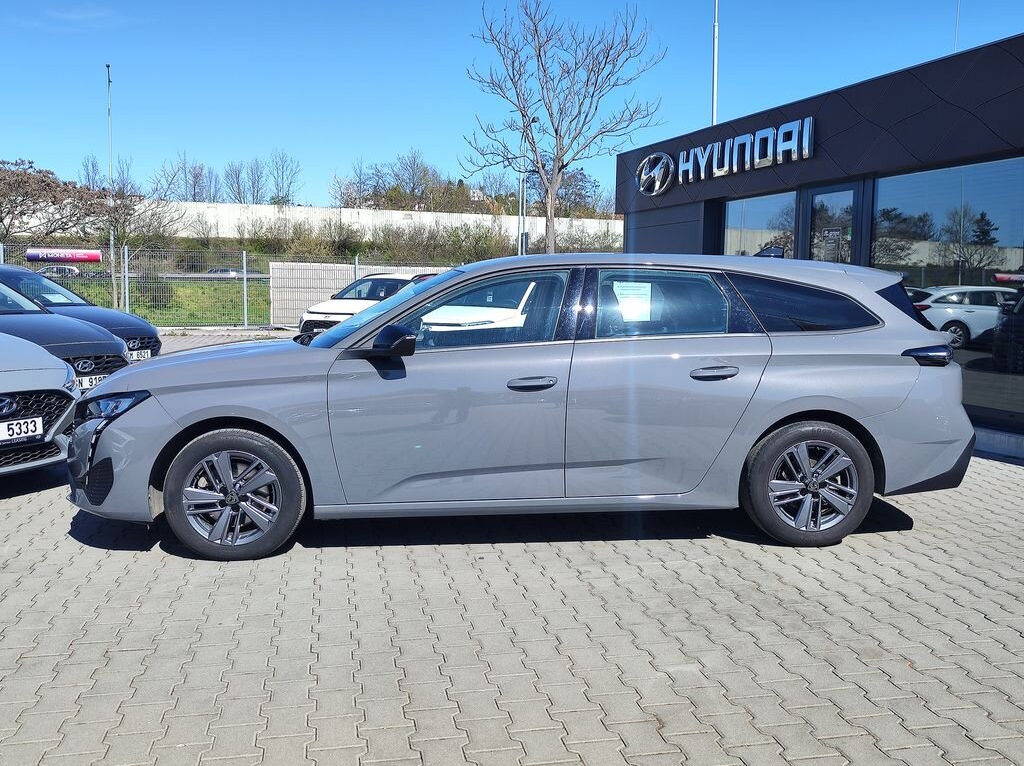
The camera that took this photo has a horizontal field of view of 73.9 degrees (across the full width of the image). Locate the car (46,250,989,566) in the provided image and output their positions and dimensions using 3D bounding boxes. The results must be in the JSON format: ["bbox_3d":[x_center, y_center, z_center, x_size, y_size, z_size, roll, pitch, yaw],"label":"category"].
[{"bbox_3d":[0.075,-0.022,3.985,4.640,1.450,1.880,0,8,-4],"label":"car"}]

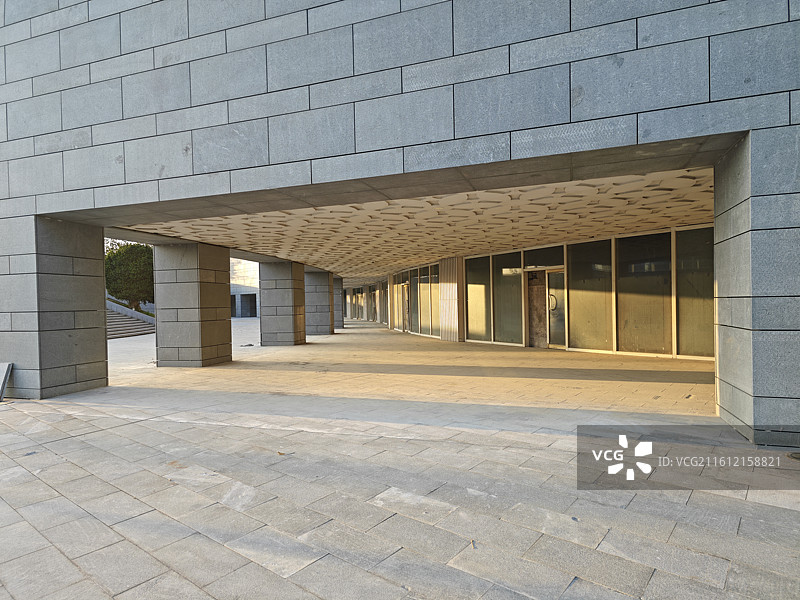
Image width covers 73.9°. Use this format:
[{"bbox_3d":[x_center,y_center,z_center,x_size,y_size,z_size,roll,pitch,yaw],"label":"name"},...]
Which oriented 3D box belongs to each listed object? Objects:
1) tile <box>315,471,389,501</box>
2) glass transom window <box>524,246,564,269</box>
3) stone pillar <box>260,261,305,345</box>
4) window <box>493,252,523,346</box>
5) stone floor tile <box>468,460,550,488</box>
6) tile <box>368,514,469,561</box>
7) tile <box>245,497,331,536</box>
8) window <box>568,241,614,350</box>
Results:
[{"bbox_3d":[-0.391,1.456,4.127,0.600,0.030,0.310,-1,0,40],"label":"tile"},{"bbox_3d":[3.901,-1.117,14.300,0.080,0.560,1.400,-2,1,-33],"label":"glass transom window"},{"bbox_3d":[-4.149,0.146,18.970,1.184,2.898,1.227,-1,0,10],"label":"stone pillar"},{"bbox_3d":[3.404,-0.040,16.769,0.060,2.888,1.345,-1,0,-31],"label":"window"},{"bbox_3d":[0.909,1.431,4.354,0.600,0.030,0.310,-1,0,43],"label":"stone floor tile"},{"bbox_3d":[0.117,1.474,3.263,0.612,0.040,0.313,-1,1,39],"label":"tile"},{"bbox_3d":[-0.764,1.491,3.629,0.613,0.040,0.302,-1,1,39],"label":"tile"},{"bbox_3d":[5.012,-0.085,14.046,0.060,2.883,1.448,-1,0,-31],"label":"window"}]

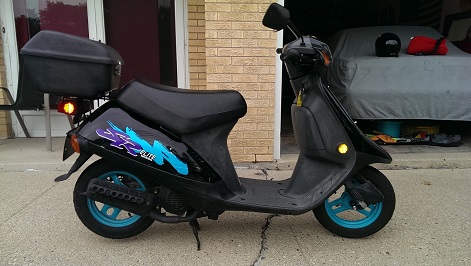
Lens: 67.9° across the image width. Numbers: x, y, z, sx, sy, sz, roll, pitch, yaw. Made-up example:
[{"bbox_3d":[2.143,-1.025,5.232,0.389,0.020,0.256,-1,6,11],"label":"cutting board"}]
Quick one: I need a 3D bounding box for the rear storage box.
[{"bbox_3d":[-0.680,-0.305,1.571,0.360,0.255,0.355,5,9,-8],"label":"rear storage box"}]

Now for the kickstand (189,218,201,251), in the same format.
[{"bbox_3d":[-0.199,0.471,1.715,0.065,0.145,0.190,-1,9,-3],"label":"kickstand"}]

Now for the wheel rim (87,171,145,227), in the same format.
[{"bbox_3d":[-0.568,0.315,1.680,0.280,0.280,0.070,-1,9,-3],"label":"wheel rim"}]

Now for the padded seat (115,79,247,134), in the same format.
[{"bbox_3d":[-0.249,-0.129,1.623,0.600,0.243,0.250,-1,9,-3],"label":"padded seat"}]

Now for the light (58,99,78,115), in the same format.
[{"bbox_3d":[-0.737,-0.118,1.569,0.086,0.072,0.100,-1,9,-3],"label":"light"}]

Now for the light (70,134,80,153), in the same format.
[{"bbox_3d":[-0.695,0.046,1.532,0.050,0.085,0.065,-1,9,-3],"label":"light"}]

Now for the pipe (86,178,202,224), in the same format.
[{"bbox_3d":[-0.413,0.307,1.585,0.475,0.225,0.145,-1,9,-3],"label":"pipe"}]

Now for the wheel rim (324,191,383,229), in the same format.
[{"bbox_3d":[0.589,0.333,1.743,0.280,0.280,0.070,0,9,2],"label":"wheel rim"}]

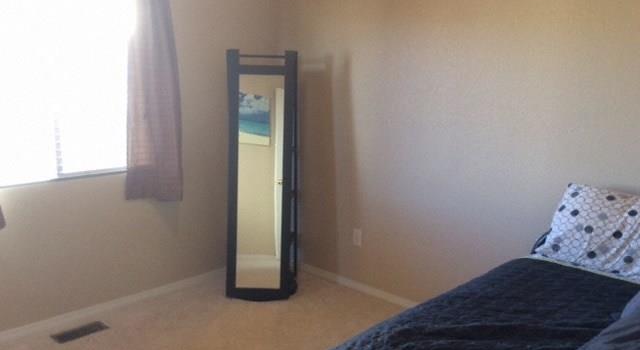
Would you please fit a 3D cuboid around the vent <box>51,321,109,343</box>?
[{"bbox_3d":[-1.376,0.900,3.400,0.136,0.012,0.286,10,14,42],"label":"vent"}]

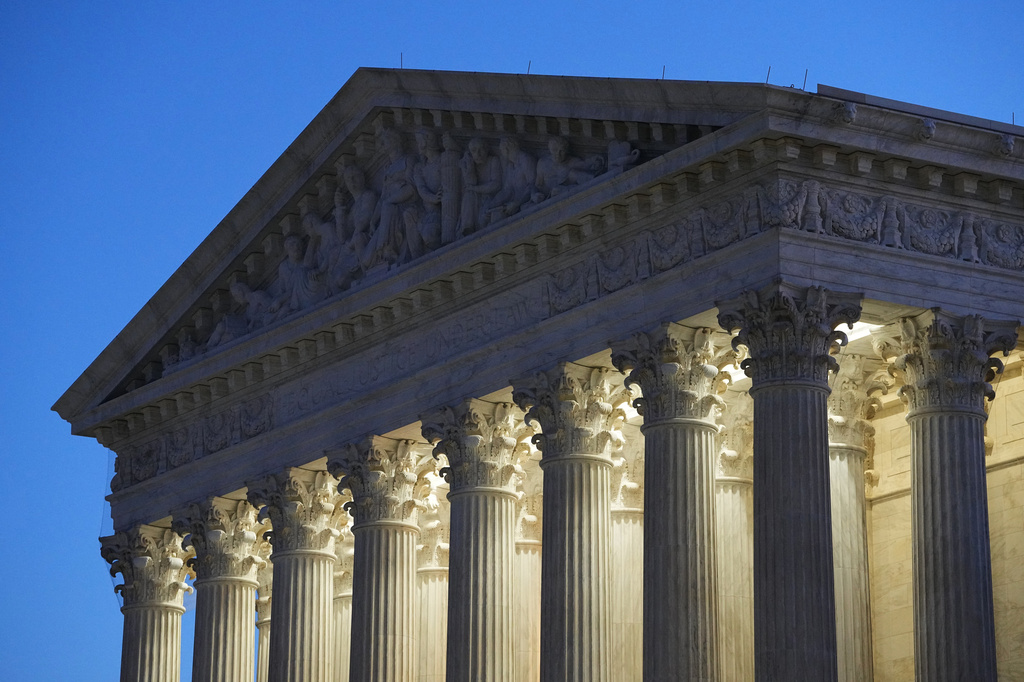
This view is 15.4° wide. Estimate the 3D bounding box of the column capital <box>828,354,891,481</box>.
[{"bbox_3d":[6.515,1.451,77.103,2.023,1.825,2.023,10,-18,-33],"label":"column capital"}]

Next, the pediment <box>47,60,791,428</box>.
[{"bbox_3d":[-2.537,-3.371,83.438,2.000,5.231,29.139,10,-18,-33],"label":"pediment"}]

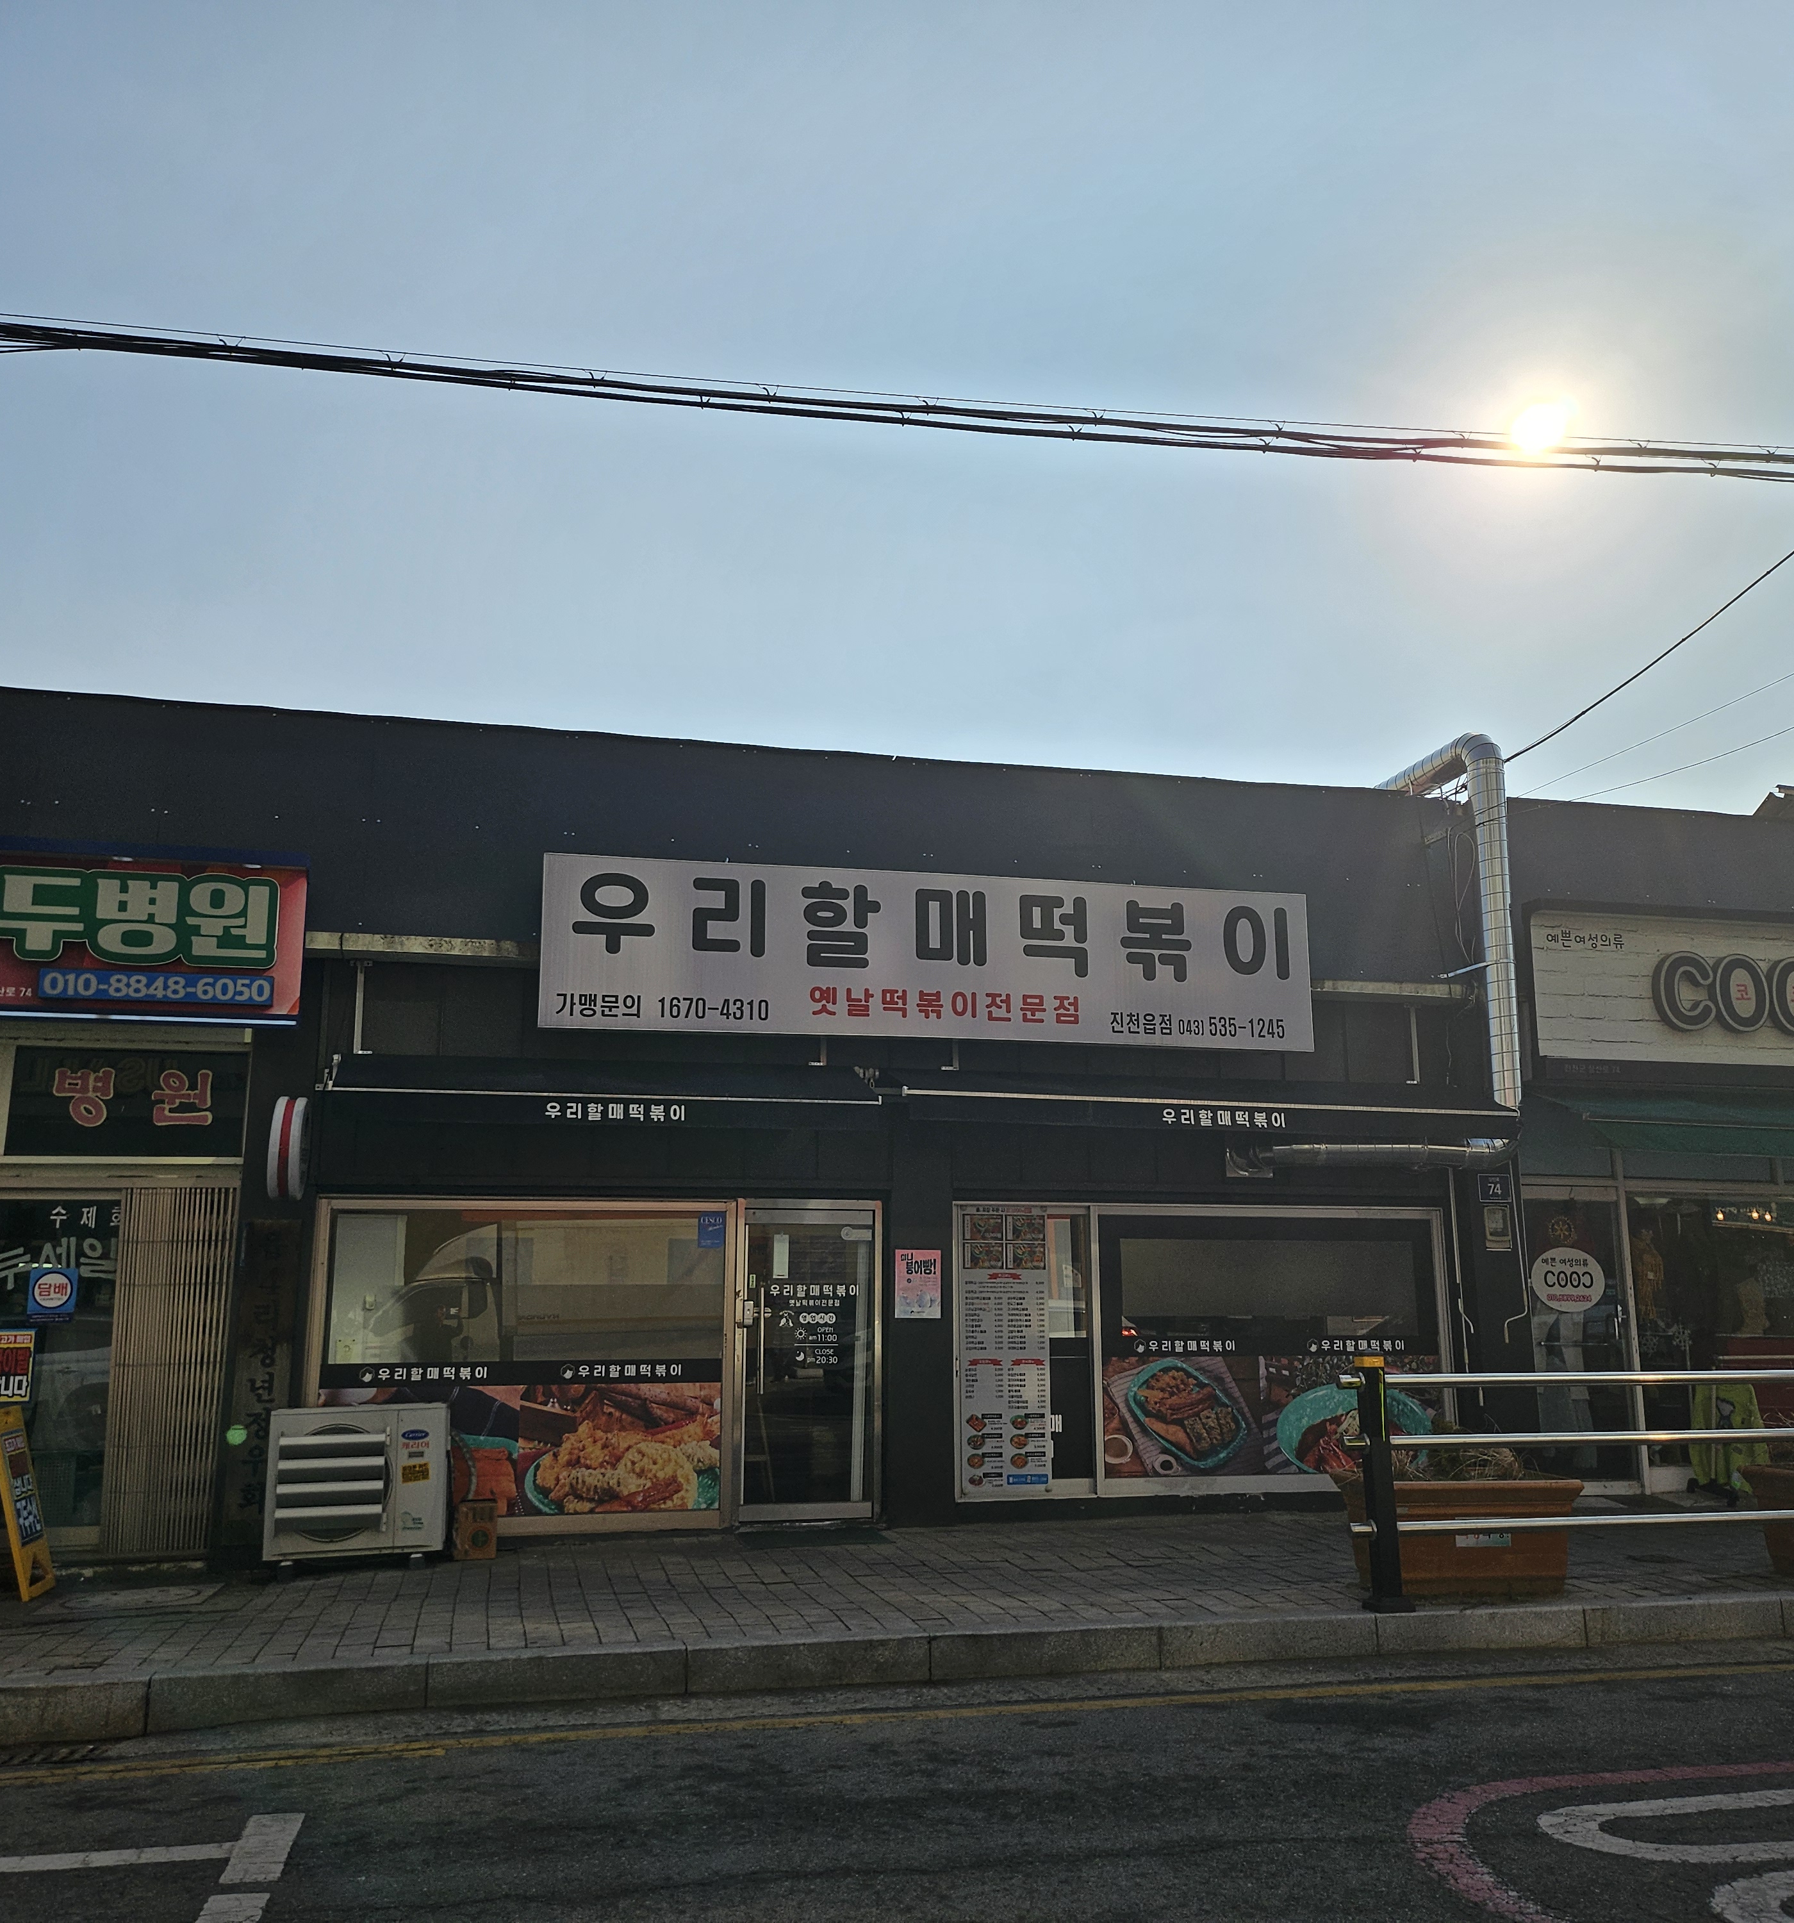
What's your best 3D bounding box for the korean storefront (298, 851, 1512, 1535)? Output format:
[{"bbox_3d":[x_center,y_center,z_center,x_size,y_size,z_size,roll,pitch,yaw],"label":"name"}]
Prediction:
[{"bbox_3d":[0.381,1.444,10.954,7.750,4.010,1.100,3,-11,-14],"label":"korean storefront"}]

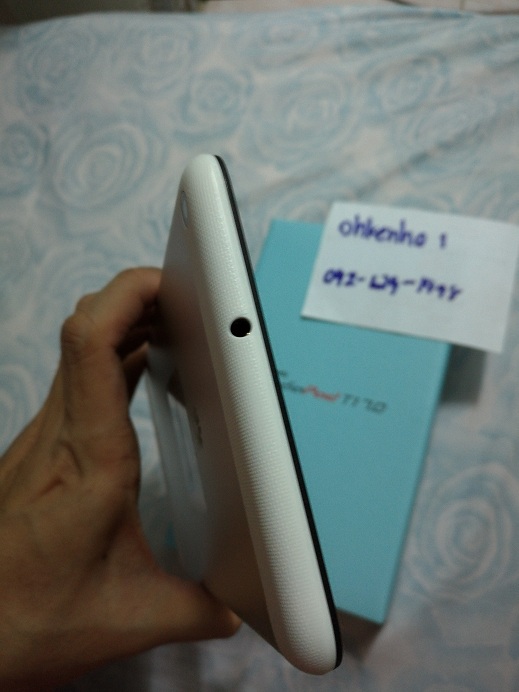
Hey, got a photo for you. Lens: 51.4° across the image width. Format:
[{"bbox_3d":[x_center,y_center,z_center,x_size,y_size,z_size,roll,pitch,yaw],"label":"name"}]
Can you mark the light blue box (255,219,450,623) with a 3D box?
[{"bbox_3d":[0.040,0.034,0.320,0.120,0.046,0.202,13,77,18],"label":"light blue box"}]

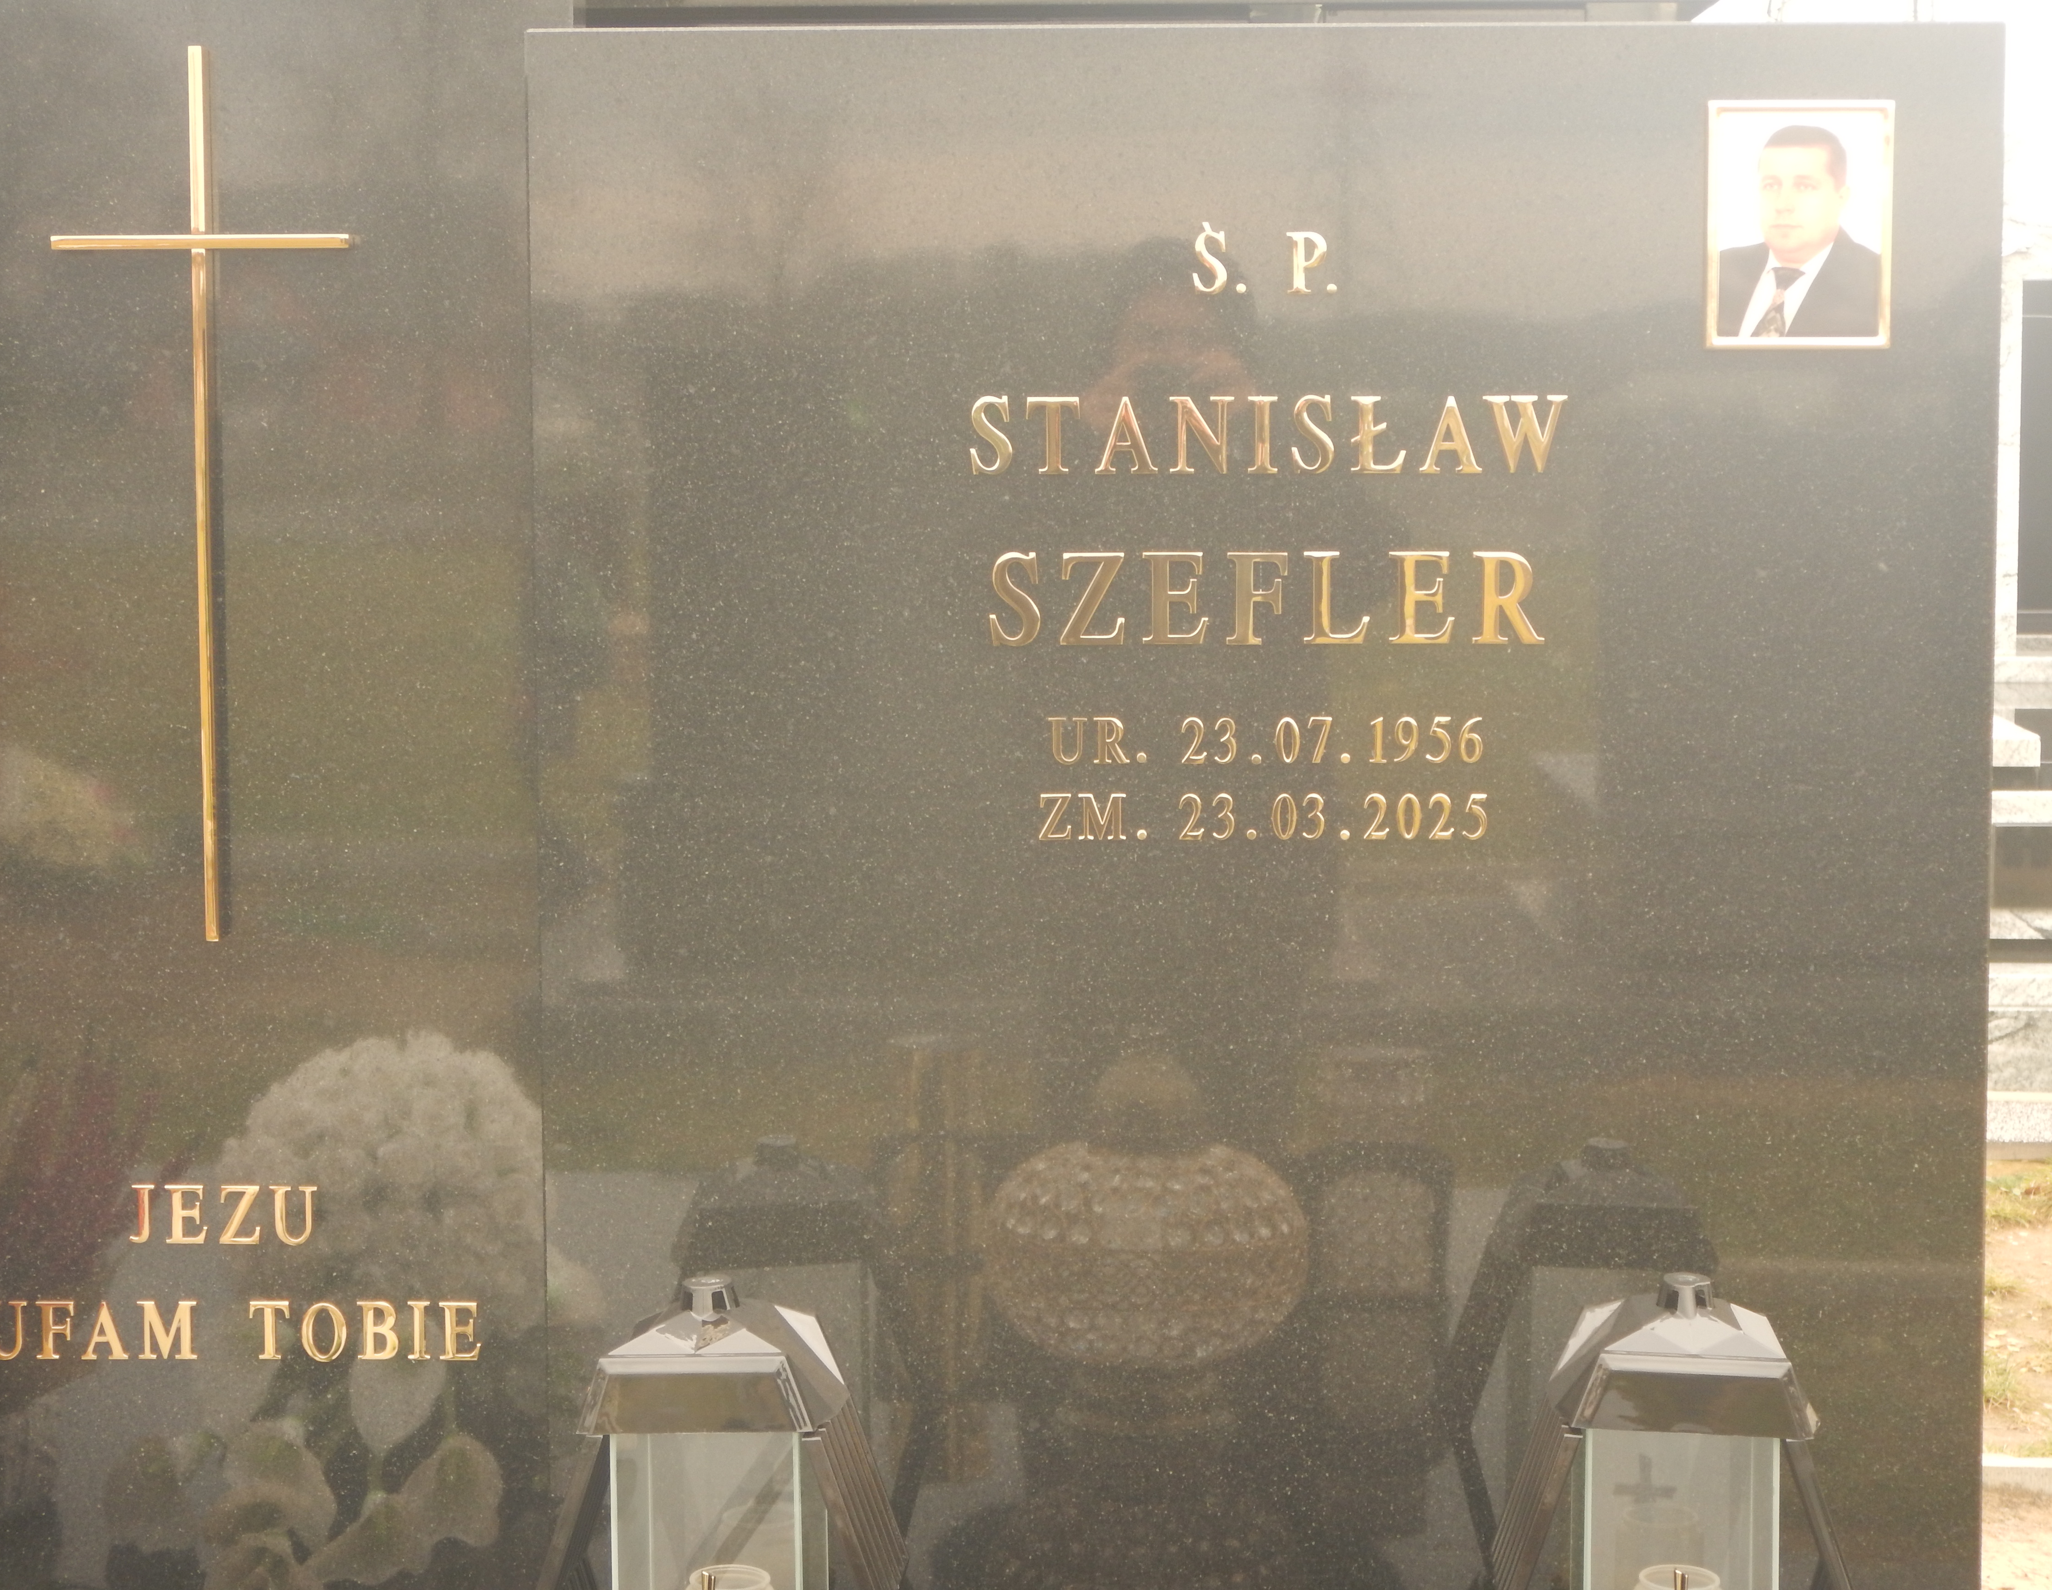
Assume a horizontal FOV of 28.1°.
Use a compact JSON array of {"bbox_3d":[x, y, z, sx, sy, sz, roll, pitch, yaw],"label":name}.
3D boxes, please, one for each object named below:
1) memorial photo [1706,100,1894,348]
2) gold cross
[{"bbox_3d":[0.499,-0.368,2.645,0.119,0.159,0.011,0,5,2],"label":"memorial photo"},{"bbox_3d":[-0.551,-0.200,2.755,0.200,0.600,0.019,0,5,2],"label":"gold cross"}]

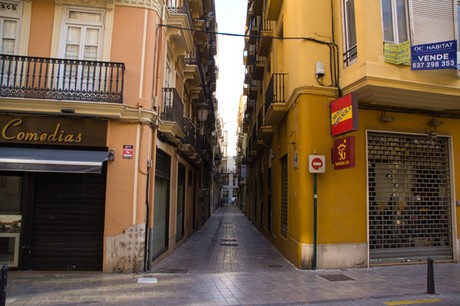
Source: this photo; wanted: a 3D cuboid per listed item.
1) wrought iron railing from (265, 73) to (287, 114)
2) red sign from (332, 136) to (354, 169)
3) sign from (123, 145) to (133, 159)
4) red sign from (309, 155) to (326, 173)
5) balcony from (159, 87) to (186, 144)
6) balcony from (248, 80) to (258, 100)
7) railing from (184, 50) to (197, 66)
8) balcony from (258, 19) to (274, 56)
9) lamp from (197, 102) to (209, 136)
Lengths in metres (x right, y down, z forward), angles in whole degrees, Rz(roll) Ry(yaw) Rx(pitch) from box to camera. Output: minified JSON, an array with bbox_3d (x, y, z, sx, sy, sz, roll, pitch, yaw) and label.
[{"bbox_3d":[1.569,-1.803,11.666,0.500,0.970,2.200,1,-8,0],"label":"wrought iron railing"},{"bbox_3d":[2.942,0.019,8.867,0.160,0.800,0.670,3,-8,-16],"label":"red sign"},{"bbox_3d":[-2.457,-0.019,8.301,0.240,0.330,0.015,2,-8,-4],"label":"sign"},{"bbox_3d":[2.268,0.292,8.916,0.420,0.460,0.040,1,-8,0],"label":"red sign"},{"bbox_3d":[-1.734,-1.046,10.819,0.430,1.290,2.400,1,-8,0],"label":"balcony"},{"bbox_3d":[1.740,-4.648,24.701,0.490,1.170,2.200,1,-8,0],"label":"balcony"},{"bbox_3d":[-1.607,-4.055,15.645,0.480,0.980,2.100,1,-8,0],"label":"railing"},{"bbox_3d":[1.681,-5.545,16.344,0.500,1.170,2.200,1,-8,0],"label":"balcony"},{"bbox_3d":[-1.169,-1.540,15.382,0.520,1.350,0.500,1,-8,0],"label":"lamp"}]

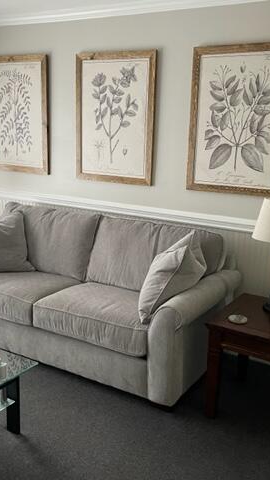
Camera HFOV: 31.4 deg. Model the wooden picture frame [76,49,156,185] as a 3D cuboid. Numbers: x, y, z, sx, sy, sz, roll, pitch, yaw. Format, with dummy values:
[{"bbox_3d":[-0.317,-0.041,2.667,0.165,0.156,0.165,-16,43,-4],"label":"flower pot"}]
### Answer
[{"bbox_3d":[-0.153,-0.899,3.570,0.675,0.932,0.035,9,15,29],"label":"wooden picture frame"}]

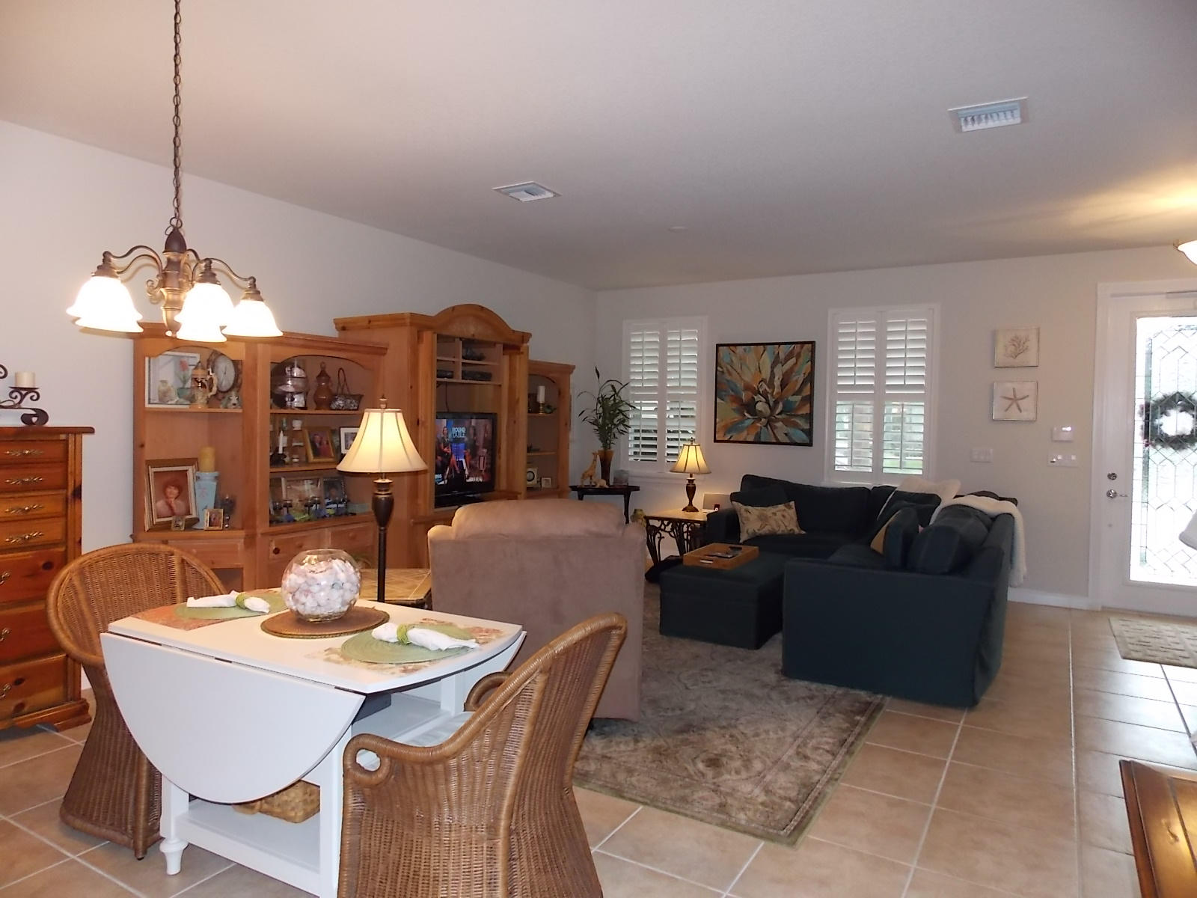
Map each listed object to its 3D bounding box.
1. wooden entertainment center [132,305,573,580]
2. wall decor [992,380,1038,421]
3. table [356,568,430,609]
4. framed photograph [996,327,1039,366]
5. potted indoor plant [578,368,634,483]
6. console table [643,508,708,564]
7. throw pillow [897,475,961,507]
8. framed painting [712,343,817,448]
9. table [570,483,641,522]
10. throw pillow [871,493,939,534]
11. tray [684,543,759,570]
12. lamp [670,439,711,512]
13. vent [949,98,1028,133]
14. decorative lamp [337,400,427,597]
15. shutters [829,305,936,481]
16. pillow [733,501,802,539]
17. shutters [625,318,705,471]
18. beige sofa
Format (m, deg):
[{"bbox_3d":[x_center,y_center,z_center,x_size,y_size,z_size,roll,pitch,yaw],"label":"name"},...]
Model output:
[{"bbox_3d":[-1.267,0.084,5.680,0.760,2.190,3.680,2,3,30],"label":"wooden entertainment center"},{"bbox_3d":[3.341,-0.381,6.376,0.307,0.316,0.030,2,3,30],"label":"wall decor"},{"bbox_3d":[-1.151,0.960,4.026,0.570,0.570,0.730,1,2,-4],"label":"table"},{"bbox_3d":[3.347,-0.808,6.358,0.312,0.308,0.030,2,3,30],"label":"framed photograph"},{"bbox_3d":[0.043,-0.215,7.883,0.540,1.170,0.500,0,3,-12],"label":"potted indoor plant"},{"bbox_3d":[0.838,0.875,7.150,0.600,0.570,0.730,2,3,30],"label":"console table"},{"bbox_3d":[2.444,0.446,6.093,0.150,0.460,0.500,37,-11,-19],"label":"throw pillow"},{"bbox_3d":[1.540,-0.514,7.419,0.962,0.944,0.040,2,3,30],"label":"framed painting"},{"bbox_3d":[0.028,0.735,7.889,0.680,0.740,0.380,0,3,-12],"label":"table"},{"bbox_3d":[2.376,0.533,6.138,0.470,0.420,0.180,2,-17,30],"label":"throw pillow"},{"bbox_3d":[0.859,0.755,5.523,0.340,0.065,0.600,2,3,30],"label":"tray"},{"bbox_3d":[0.870,0.244,7.447,0.380,0.670,0.380,1,2,0],"label":"lamp"},{"bbox_3d":[1.680,-1.411,3.417,0.305,0.030,0.305,2,3,30],"label":"vent"},{"bbox_3d":[-0.995,0.528,3.636,0.410,1.490,0.410,2,3,30],"label":"decorative lamp"},{"bbox_3d":[2.426,-0.455,6.861,0.895,1.523,0.070,2,3,30],"label":"shutters"},{"bbox_3d":[1.413,0.590,6.619,0.500,0.330,0.140,1,-13,-6],"label":"pillow"},{"bbox_3d":[0.627,-0.528,7.912,0.910,1.535,0.070,2,3,30],"label":"shutters"},{"bbox_3d":[-0.330,0.742,4.064,0.960,1.030,0.950,1,2,-7],"label":"beige sofa"}]

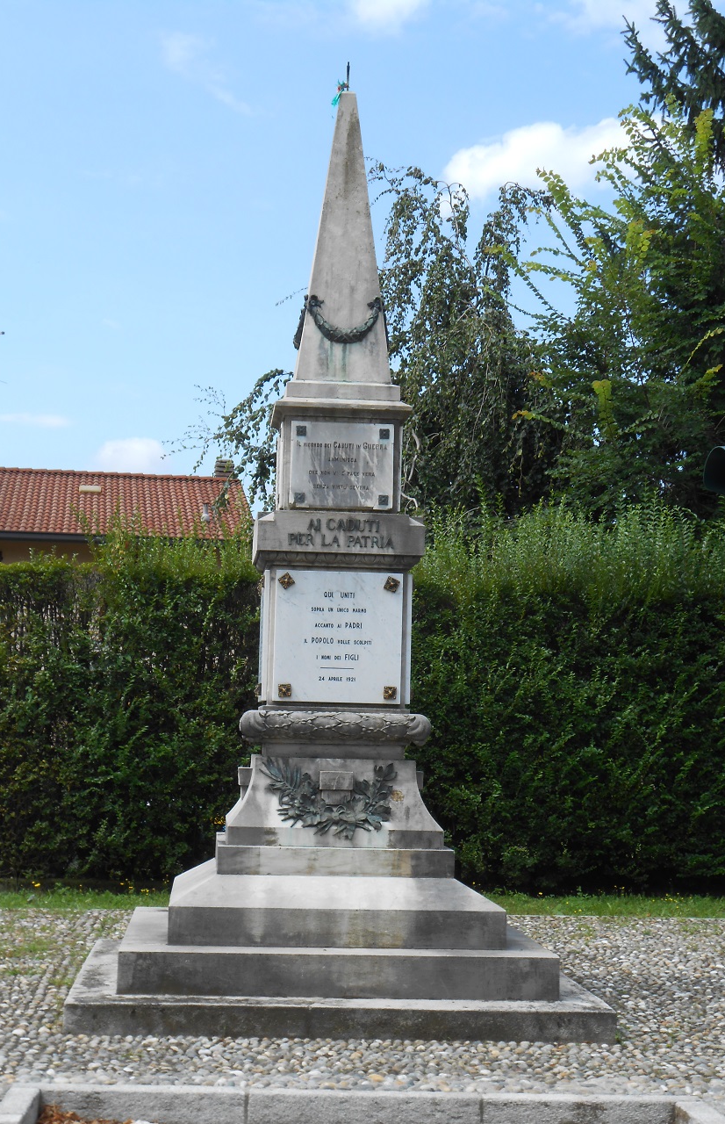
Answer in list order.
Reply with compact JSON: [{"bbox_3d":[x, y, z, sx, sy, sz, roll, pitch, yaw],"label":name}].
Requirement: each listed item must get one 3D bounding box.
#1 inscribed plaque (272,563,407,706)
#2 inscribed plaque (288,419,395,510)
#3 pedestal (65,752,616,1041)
[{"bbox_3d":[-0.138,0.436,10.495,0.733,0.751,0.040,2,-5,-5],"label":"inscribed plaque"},{"bbox_3d":[-0.120,-0.564,10.658,0.603,0.503,0.035,2,-5,-5],"label":"inscribed plaque"},{"bbox_3d":[-0.206,1.861,10.771,2.810,1.399,2.969,2,-5,-5],"label":"pedestal"}]

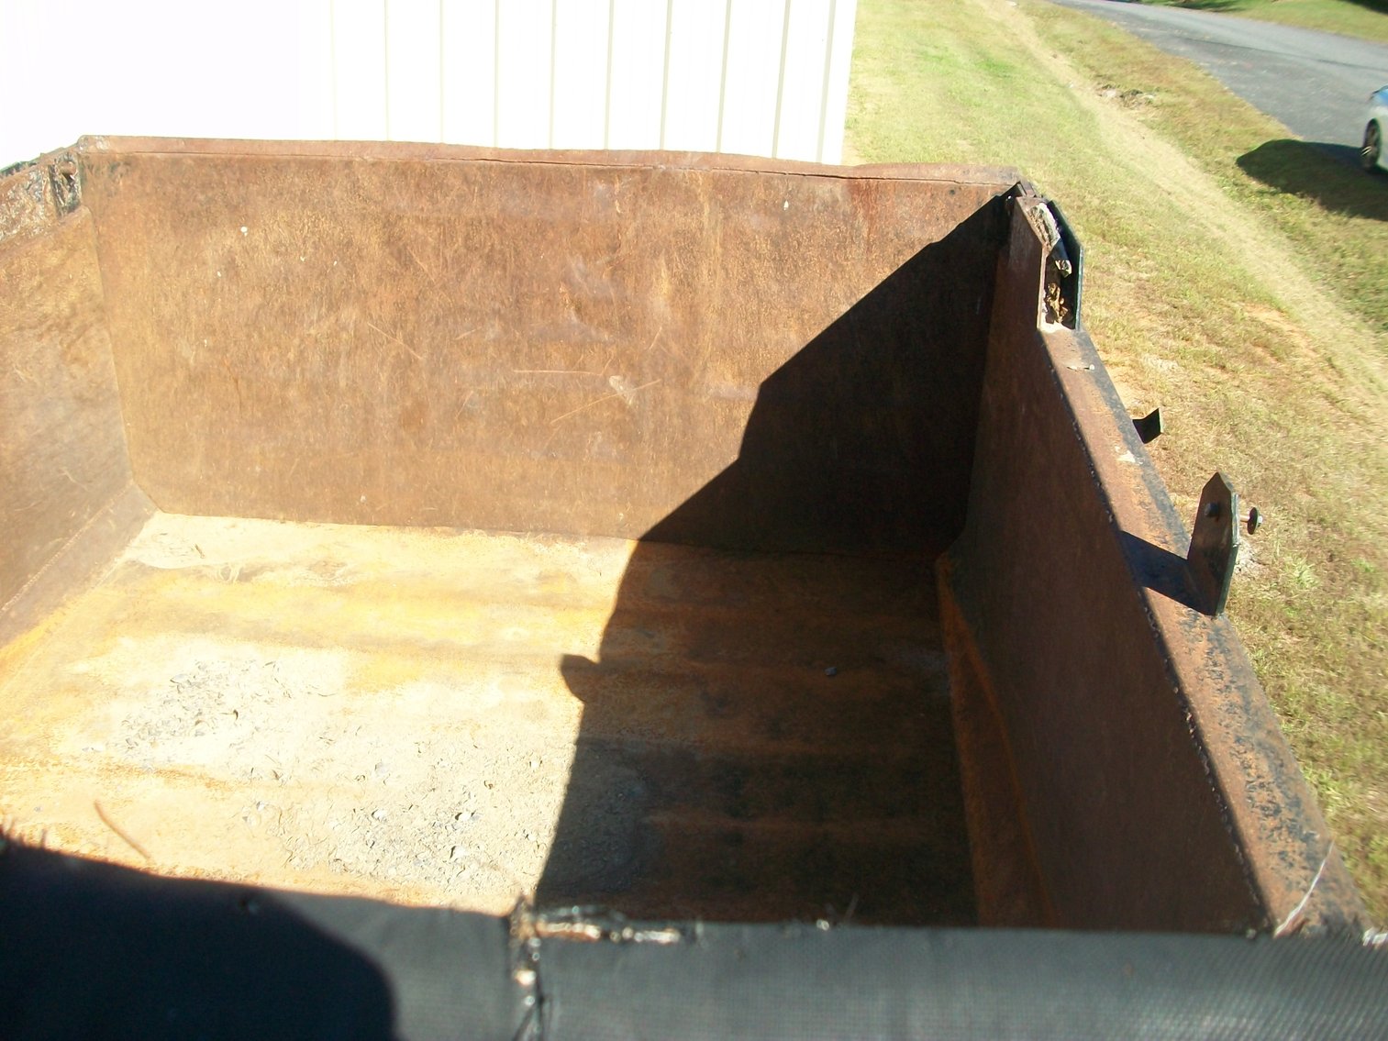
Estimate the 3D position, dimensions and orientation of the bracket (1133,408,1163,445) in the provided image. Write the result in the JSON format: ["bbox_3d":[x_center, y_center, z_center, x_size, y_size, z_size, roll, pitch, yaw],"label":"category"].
[{"bbox_3d":[0.698,-0.143,2.110,0.060,0.055,0.065,4,25,4],"label":"bracket"}]

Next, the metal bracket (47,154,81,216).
[{"bbox_3d":[-1.388,-0.740,3.008,0.055,0.120,0.100,3,27,4],"label":"metal bracket"}]

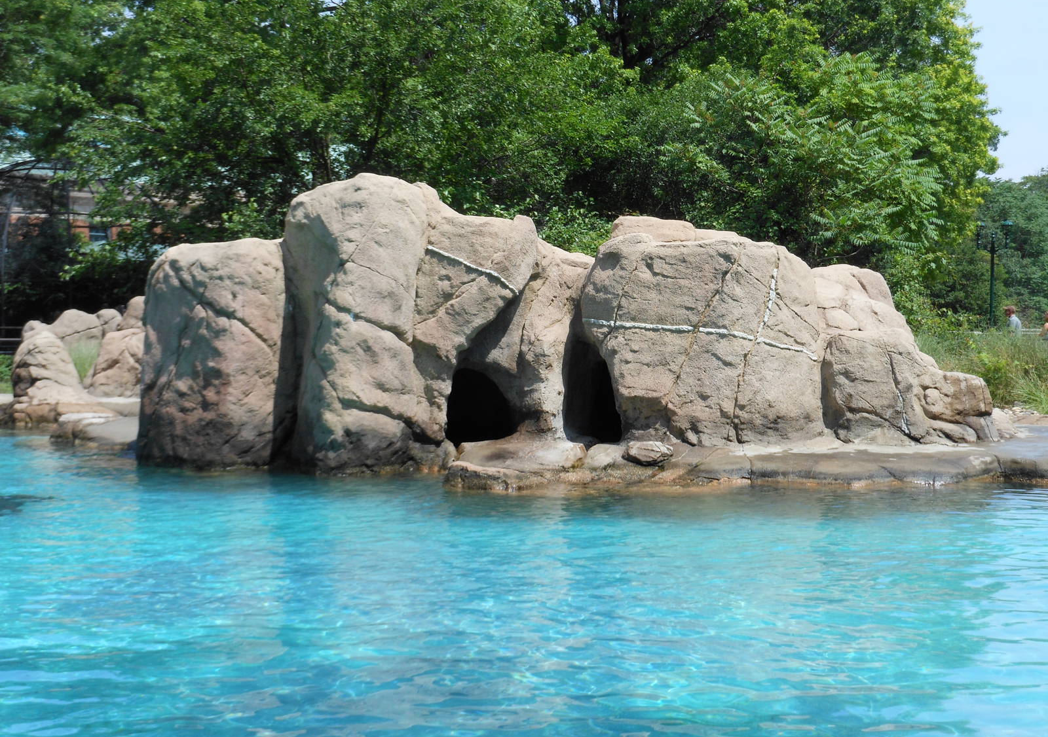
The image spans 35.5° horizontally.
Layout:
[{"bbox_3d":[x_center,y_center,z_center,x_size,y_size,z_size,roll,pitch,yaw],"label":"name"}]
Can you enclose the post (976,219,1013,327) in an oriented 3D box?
[{"bbox_3d":[13.486,-2.087,47.074,1.150,4.350,0.380,1,2,20],"label":"post"}]

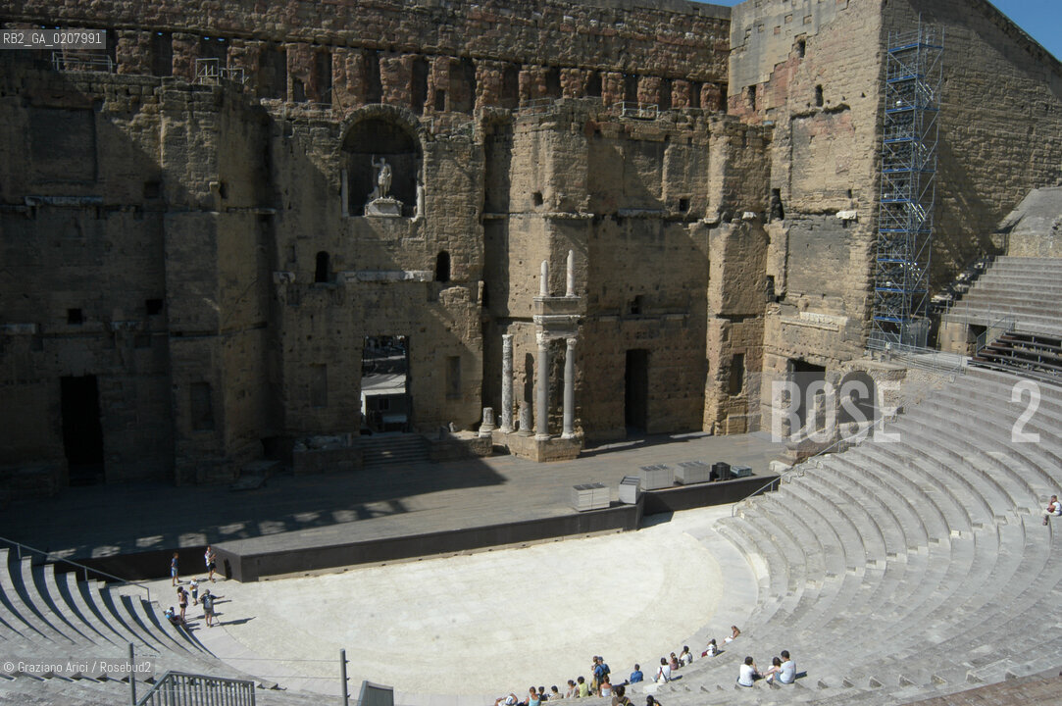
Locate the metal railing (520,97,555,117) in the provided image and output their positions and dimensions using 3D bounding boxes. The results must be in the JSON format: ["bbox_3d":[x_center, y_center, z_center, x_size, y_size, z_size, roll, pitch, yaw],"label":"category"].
[{"bbox_3d":[0.461,-17.809,57.577,2.955,1.133,0.197,4,8,26],"label":"metal railing"}]

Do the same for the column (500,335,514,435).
[{"bbox_3d":[-1.773,2.274,58.742,0.965,7.343,0.965,0,8,0],"label":"column"}]

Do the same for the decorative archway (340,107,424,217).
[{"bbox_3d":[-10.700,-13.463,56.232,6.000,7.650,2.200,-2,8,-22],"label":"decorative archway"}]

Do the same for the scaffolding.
[{"bbox_3d":[25.149,-10.984,53.021,2.150,20.900,2.400,-2,8,-22],"label":"scaffolding"}]

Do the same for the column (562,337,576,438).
[{"bbox_3d":[2.718,2.538,57.282,1.005,7.314,1.005,0,8,0],"label":"column"}]

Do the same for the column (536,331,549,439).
[{"bbox_3d":[0.837,2.357,56.624,1.005,7.827,1.005,0,8,0],"label":"column"}]

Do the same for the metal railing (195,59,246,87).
[{"bbox_3d":[-19.433,-17.502,49.746,3.152,1.625,0.492,1,8,4],"label":"metal railing"}]

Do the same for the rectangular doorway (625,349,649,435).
[{"bbox_3d":[8.345,3.165,63.779,2.100,7.000,0.900,-2,8,-22],"label":"rectangular doorway"}]

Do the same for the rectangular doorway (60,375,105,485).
[{"bbox_3d":[-28.278,4.908,50.159,2.069,6.853,0.788,-3,8,-23],"label":"rectangular doorway"}]

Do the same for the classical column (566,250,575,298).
[{"bbox_3d":[2.685,-5.542,55.152,0.570,3.300,0.570,1,8,0],"label":"classical column"}]

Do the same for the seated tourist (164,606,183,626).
[{"bbox_3d":[-15.324,11.272,34.069,0.800,0.880,0.550,-5,10,-36],"label":"seated tourist"}]

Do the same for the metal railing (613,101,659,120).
[{"bbox_3d":[8.107,-18.472,61.196,3.000,1.130,1.500,-2,8,-22],"label":"metal railing"}]

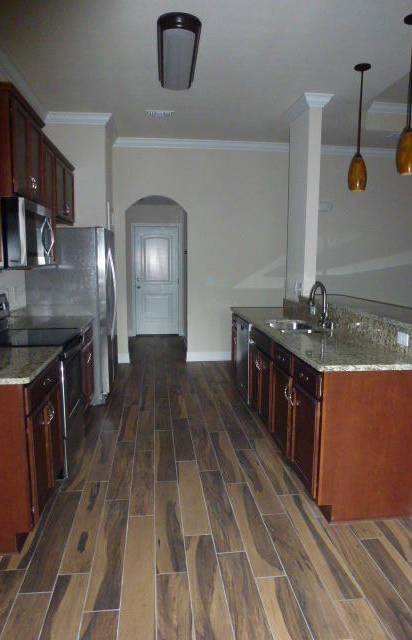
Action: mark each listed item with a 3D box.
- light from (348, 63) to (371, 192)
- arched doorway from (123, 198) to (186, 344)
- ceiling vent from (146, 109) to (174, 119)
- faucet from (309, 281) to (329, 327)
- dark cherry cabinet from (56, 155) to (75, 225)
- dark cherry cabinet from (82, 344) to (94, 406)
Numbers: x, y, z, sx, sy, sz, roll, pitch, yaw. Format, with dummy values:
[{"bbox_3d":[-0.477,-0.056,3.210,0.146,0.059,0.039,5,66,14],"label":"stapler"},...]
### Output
[{"bbox_3d":[1.275,-1.586,3.683,0.145,1.000,0.145,-1,8,-7],"label":"light"},{"bbox_3d":[-0.692,-0.555,6.313,0.858,2.344,0.179,-1,8,-7],"label":"arched doorway"},{"bbox_3d":[-0.513,-2.268,4.917,0.308,0.025,0.298,-1,8,-7],"label":"ceiling vent"},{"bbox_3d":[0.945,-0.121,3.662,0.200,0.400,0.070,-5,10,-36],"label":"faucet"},{"bbox_3d":[-1.625,-1.341,4.614,0.350,0.650,0.910,-1,8,-7],"label":"dark cherry cabinet"},{"bbox_3d":[-1.390,0.498,4.051,0.620,0.860,0.690,-1,8,-7],"label":"dark cherry cabinet"}]

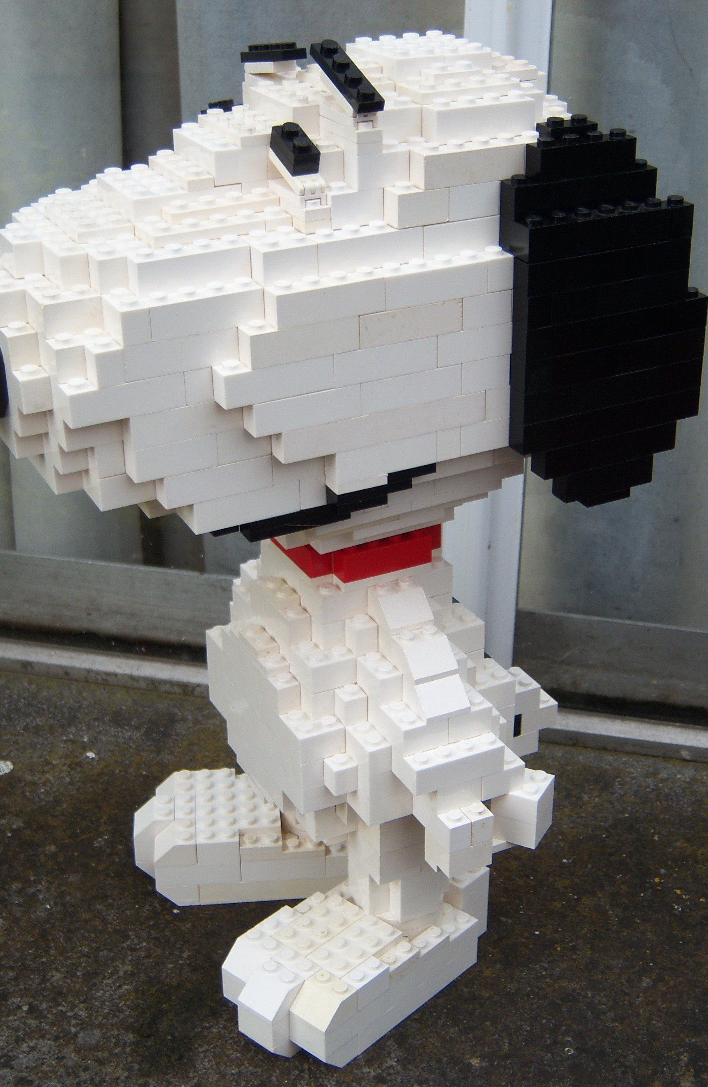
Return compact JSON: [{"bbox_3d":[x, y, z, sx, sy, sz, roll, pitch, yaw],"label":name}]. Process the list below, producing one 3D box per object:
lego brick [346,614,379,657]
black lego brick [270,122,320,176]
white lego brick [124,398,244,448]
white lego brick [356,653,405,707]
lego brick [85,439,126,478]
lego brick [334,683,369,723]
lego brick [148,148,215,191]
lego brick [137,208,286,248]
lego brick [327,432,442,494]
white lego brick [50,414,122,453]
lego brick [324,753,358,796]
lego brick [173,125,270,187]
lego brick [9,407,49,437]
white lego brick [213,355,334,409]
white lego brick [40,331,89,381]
[{"bbox_3d":[0.003,0.029,0.486,0.008,0.011,0.008,-14,29,-23],"label":"lego brick"},{"bbox_3d":[-0.016,-0.108,0.411,0.008,0.008,0.016,-13,48,-22],"label":"black lego brick"},{"bbox_3d":[-0.046,-0.035,0.407,0.032,0.011,0.010,-14,29,-23],"label":"white lego brick"},{"bbox_3d":[0.008,0.043,0.480,0.008,0.011,0.016,-14,29,-23],"label":"white lego brick"},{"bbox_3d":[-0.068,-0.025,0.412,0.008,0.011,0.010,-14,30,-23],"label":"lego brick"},{"bbox_3d":[-0.001,0.051,0.484,0.008,0.011,0.009,-14,29,-23],"label":"lego brick"},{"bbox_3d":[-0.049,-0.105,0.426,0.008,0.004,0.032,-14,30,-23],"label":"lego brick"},{"bbox_3d":[-0.039,-0.086,0.410,0.037,0.005,0.016,-14,29,-23],"label":"lego brick"},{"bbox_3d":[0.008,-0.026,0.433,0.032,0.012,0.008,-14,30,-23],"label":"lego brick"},{"bbox_3d":[-0.071,-0.033,0.404,0.016,0.011,0.009,-14,29,-23],"label":"white lego brick"},{"bbox_3d":[-0.004,0.073,0.484,0.008,0.011,0.010,-14,29,-23],"label":"lego brick"},{"bbox_3d":[-0.038,-0.112,0.430,0.016,0.011,0.032,-14,29,-23],"label":"lego brick"},{"bbox_3d":[-0.090,-0.036,0.416,0.008,0.010,0.010,-14,29,-22],"label":"lego brick"},{"bbox_3d":[-0.021,-0.045,0.405,0.032,0.011,0.008,-14,29,-23],"label":"white lego brick"},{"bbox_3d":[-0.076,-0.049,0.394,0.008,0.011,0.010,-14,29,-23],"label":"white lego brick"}]

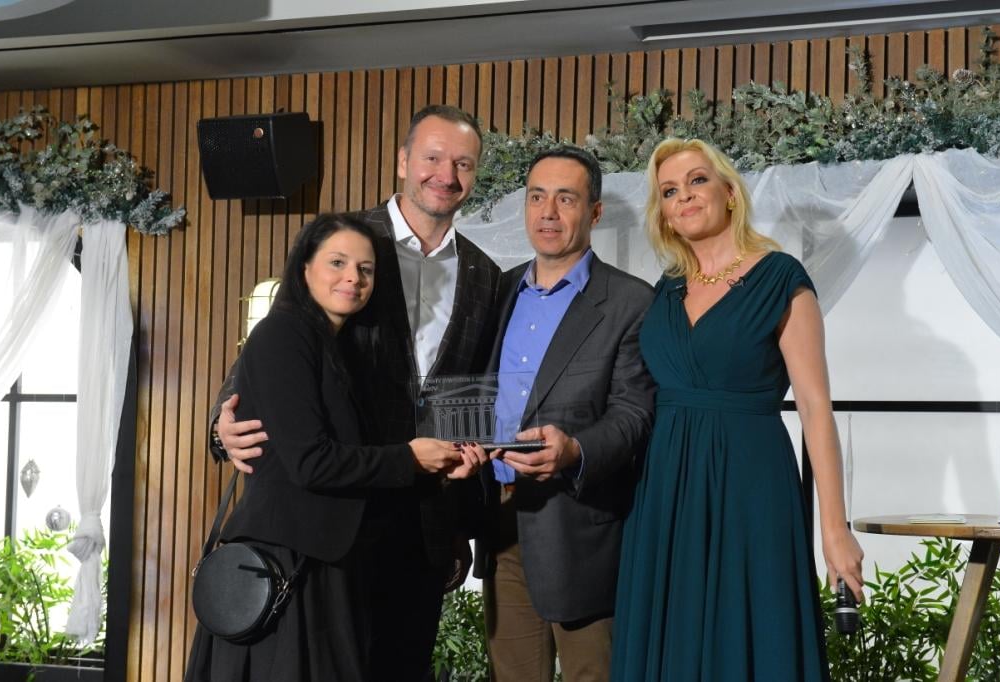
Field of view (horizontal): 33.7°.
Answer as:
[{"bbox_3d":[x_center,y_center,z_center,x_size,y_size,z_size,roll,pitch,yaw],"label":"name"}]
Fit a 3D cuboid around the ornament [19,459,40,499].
[{"bbox_3d":[-1.552,0.458,5.450,0.067,0.127,0.067,0,-4,20],"label":"ornament"}]

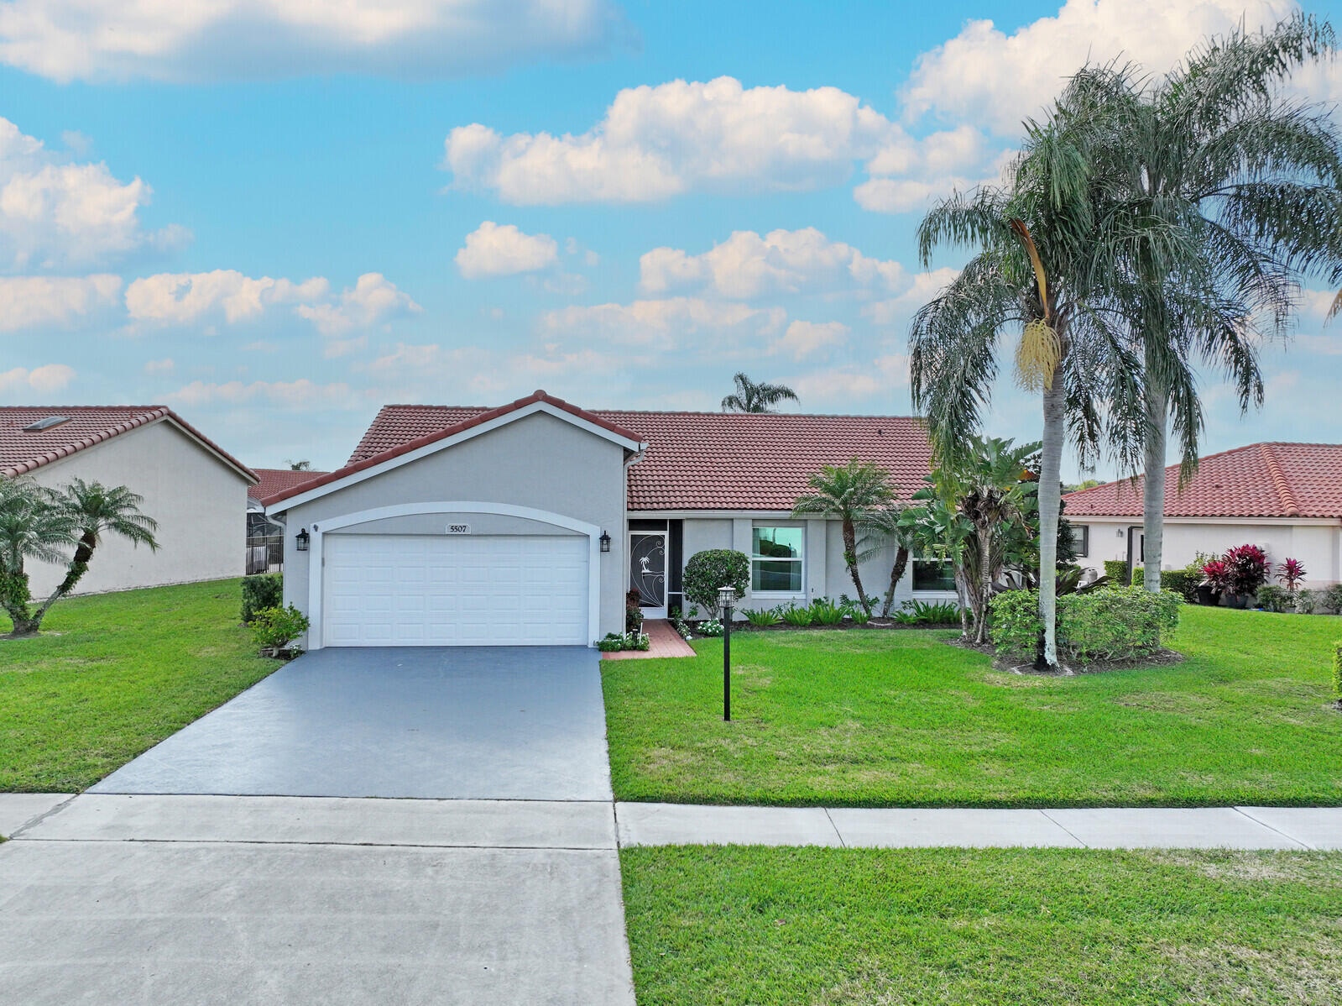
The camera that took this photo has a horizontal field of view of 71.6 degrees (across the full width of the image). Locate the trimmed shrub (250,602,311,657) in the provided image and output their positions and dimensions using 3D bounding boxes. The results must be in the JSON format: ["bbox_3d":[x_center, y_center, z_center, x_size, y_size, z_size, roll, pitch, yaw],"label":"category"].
[{"bbox_3d":[-6.979,2.274,16.600,1.000,0.960,0.950,0,0,-6],"label":"trimmed shrub"}]

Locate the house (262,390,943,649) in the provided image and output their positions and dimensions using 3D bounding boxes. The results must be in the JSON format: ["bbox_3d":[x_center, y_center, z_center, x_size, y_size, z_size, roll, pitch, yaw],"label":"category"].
[{"bbox_3d":[0.223,-0.052,26.535,17.600,5.950,18.300,1,-1,-6],"label":"house"}]

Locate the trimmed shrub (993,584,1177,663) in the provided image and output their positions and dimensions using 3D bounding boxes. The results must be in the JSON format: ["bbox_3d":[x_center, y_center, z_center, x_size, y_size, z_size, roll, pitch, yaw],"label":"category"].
[{"bbox_3d":[7.737,2.189,17.318,3.400,1.270,1.600,1,-1,-6],"label":"trimmed shrub"}]

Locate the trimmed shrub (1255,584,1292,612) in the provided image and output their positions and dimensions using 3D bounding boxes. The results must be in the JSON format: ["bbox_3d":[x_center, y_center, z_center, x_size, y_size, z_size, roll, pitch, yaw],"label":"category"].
[{"bbox_3d":[16.045,2.544,24.800,0.850,0.740,0.800,0,0,-6],"label":"trimmed shrub"}]

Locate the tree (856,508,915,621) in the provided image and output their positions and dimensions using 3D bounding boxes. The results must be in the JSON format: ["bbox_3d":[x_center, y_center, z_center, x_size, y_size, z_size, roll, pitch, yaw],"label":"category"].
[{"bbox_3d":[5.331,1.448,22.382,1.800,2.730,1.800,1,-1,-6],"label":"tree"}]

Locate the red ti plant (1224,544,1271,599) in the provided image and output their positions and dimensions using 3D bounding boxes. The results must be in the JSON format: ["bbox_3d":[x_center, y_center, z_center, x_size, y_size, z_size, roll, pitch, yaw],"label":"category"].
[{"bbox_3d":[15.856,1.876,25.600,1.120,1.500,1.100,0,0,-6],"label":"red ti plant"}]

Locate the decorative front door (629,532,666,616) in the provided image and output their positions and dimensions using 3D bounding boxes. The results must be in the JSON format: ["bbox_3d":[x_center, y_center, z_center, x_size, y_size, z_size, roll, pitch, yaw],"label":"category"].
[{"bbox_3d":[-0.560,1.734,22.501,0.940,2.070,0.070,1,-1,-6],"label":"decorative front door"}]

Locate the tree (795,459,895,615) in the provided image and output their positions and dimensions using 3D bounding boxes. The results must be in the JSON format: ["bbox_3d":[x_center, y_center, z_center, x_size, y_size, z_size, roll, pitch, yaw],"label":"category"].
[{"bbox_3d":[4.087,0.874,22.192,2.400,3.850,2.300,1,-1,-6],"label":"tree"}]

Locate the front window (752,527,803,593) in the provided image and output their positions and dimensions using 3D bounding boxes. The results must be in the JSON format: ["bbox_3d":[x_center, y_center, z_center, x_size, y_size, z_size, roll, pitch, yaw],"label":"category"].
[{"bbox_3d":[2.529,1.339,22.000,1.240,1.580,0.120,0,0,-6],"label":"front window"}]

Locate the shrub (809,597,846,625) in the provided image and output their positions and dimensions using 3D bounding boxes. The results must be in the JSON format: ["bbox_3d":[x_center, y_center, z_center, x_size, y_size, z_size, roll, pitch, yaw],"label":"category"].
[{"bbox_3d":[3.589,2.485,21.300,0.800,0.620,0.720,0,0,-6],"label":"shrub"}]

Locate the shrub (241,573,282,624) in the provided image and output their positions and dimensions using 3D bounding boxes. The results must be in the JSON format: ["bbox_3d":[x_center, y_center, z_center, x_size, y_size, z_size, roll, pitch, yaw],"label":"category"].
[{"bbox_3d":[-9.012,2.167,21.170,1.350,1.120,1.300,1,-1,-6],"label":"shrub"}]

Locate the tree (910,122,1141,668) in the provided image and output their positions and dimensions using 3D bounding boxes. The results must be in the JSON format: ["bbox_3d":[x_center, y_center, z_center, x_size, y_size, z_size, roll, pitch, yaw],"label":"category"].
[{"bbox_3d":[6.293,-1.917,16.287,4.100,9.450,4.100,1,-1,-6],"label":"tree"}]

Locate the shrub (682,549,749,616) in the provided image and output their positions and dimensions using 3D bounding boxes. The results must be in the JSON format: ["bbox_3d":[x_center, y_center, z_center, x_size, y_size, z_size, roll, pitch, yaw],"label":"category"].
[{"bbox_3d":[1.008,1.851,21.050,1.500,1.600,1.400,0,0,-6],"label":"shrub"}]

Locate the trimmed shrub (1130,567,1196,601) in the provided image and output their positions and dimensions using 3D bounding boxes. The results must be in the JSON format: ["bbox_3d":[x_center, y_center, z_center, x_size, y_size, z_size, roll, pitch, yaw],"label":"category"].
[{"bbox_3d":[15.428,2.543,28.957,0.900,0.950,2.100,1,-1,-19],"label":"trimmed shrub"}]

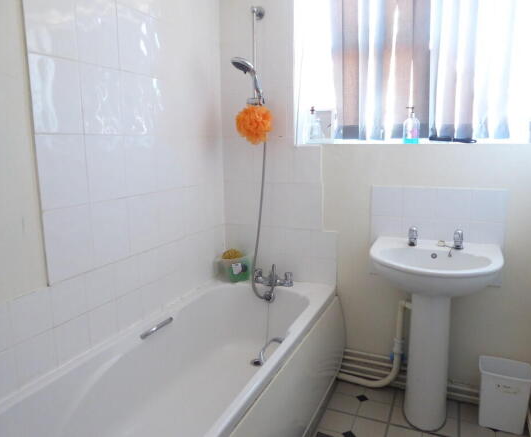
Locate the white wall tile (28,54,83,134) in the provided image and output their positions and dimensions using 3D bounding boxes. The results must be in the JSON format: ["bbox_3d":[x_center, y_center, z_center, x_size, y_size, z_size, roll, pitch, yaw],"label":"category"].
[{"bbox_3d":[-0.698,-0.409,1.406,0.010,0.250,0.200,4,11,23],"label":"white wall tile"}]

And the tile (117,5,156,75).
[{"bbox_3d":[-0.544,-0.738,1.766,0.009,0.250,0.200,4,11,23],"label":"tile"}]

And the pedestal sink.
[{"bbox_3d":[0.750,0.551,1.927,0.550,0.820,0.450,4,11,23],"label":"pedestal sink"}]

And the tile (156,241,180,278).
[{"bbox_3d":[-0.473,0.194,2.067,0.010,0.149,0.149,4,11,23],"label":"tile"}]

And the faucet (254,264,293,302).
[{"bbox_3d":[0.029,0.352,2.334,0.226,0.168,0.165,4,11,23],"label":"faucet"}]

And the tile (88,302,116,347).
[{"bbox_3d":[-0.650,0.412,1.681,0.010,0.140,0.149,4,11,23],"label":"tile"}]

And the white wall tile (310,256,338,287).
[{"bbox_3d":[0.331,0.299,2.382,0.150,0.150,0.009,4,11,23],"label":"white wall tile"}]

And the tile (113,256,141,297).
[{"bbox_3d":[-0.596,0.246,1.812,0.009,0.150,0.150,4,11,23],"label":"tile"}]

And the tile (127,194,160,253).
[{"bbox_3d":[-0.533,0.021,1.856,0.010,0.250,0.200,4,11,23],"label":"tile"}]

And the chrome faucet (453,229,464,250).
[{"bbox_3d":[0.885,0.101,1.927,0.048,0.093,0.095,4,11,23],"label":"chrome faucet"}]

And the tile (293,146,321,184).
[{"bbox_3d":[0.227,-0.293,2.309,0.175,0.208,0.010,4,11,23],"label":"tile"}]

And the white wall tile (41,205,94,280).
[{"bbox_3d":[-0.706,0.088,1.527,0.009,0.250,0.200,4,11,23],"label":"white wall tile"}]

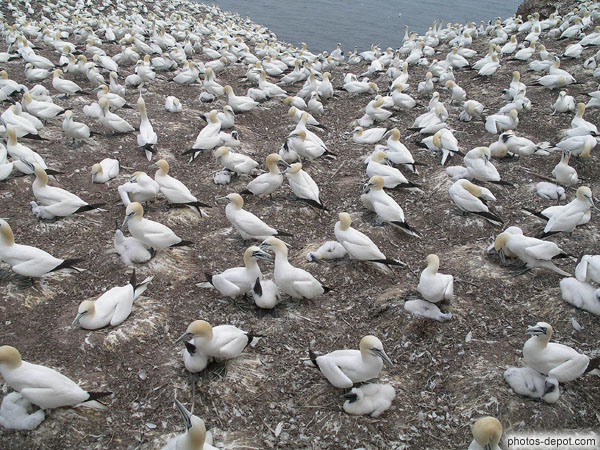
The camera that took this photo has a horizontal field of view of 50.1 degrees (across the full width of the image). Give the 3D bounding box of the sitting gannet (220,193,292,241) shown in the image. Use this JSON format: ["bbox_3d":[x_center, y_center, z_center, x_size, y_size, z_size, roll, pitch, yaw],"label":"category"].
[{"bbox_3d":[-0.381,-0.023,5.234,0.709,0.440,0.220,10,27,20],"label":"sitting gannet"}]

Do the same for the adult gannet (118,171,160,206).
[{"bbox_3d":[-1.601,-0.372,6.421,0.500,0.380,0.320,11,27,23],"label":"adult gannet"}]

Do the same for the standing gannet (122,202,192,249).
[{"bbox_3d":[-1.138,0.028,5.123,0.594,0.437,0.220,3,25,5],"label":"standing gannet"}]

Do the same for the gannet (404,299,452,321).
[{"bbox_3d":[0.952,0.623,4.753,0.350,0.140,0.180,9,26,18],"label":"gannet"}]

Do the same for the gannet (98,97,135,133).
[{"bbox_3d":[-2.446,-1.481,8.664,0.600,0.420,0.220,3,25,7],"label":"gannet"}]

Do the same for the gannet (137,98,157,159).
[{"bbox_3d":[-1.907,-1.241,7.968,0.220,0.740,0.480,-6,26,-12],"label":"gannet"}]

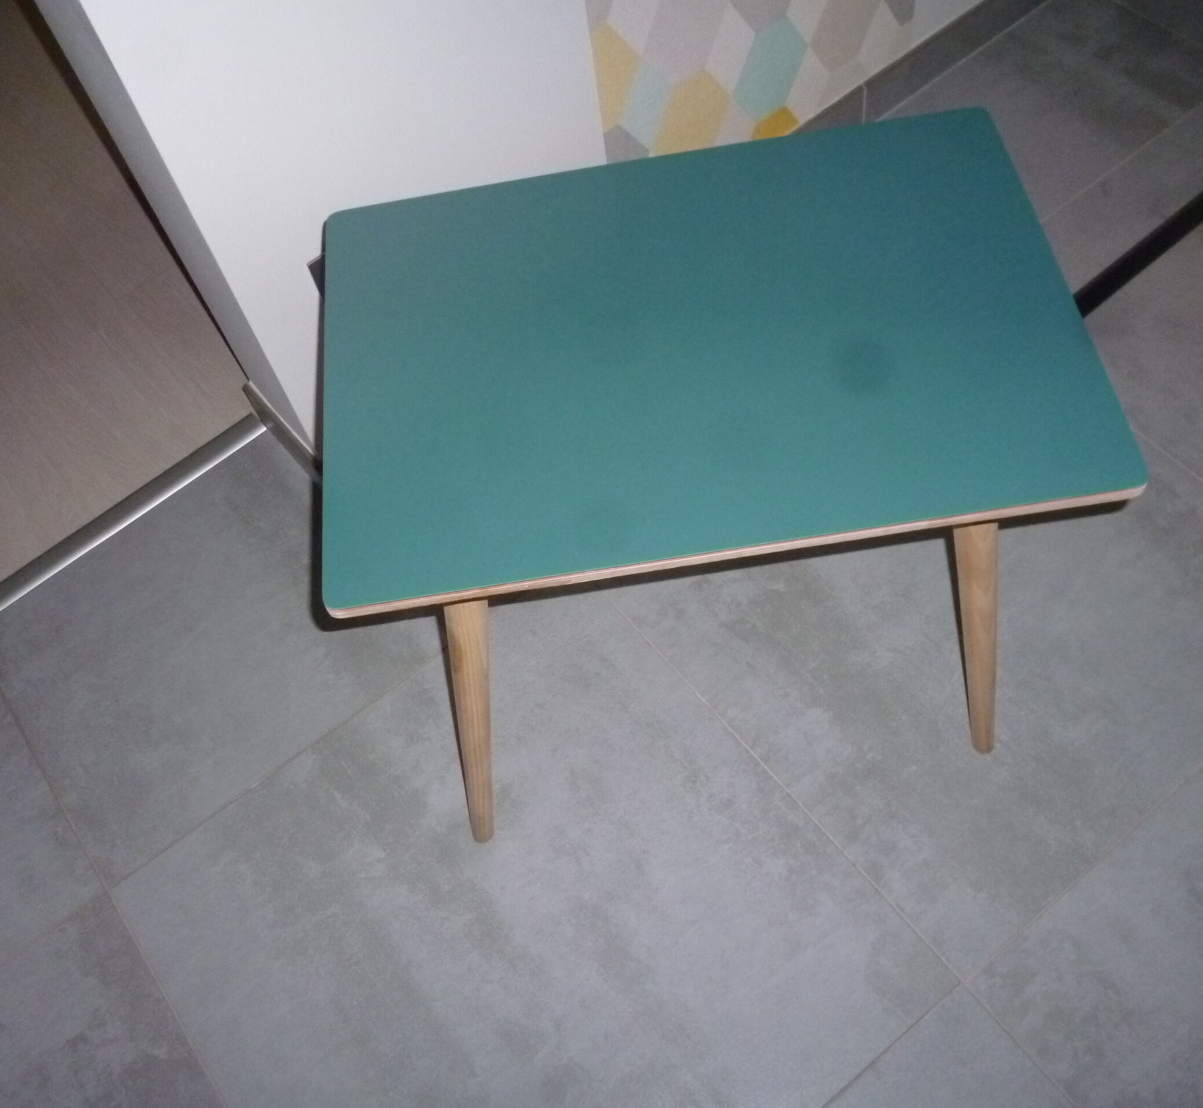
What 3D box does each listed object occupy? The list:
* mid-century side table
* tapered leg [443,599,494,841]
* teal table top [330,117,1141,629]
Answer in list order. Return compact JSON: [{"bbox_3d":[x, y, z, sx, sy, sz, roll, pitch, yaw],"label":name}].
[{"bbox_3d":[0.089,-0.016,1.056,0.533,0.537,0.359,-9,58,2],"label":"mid-century side table"},{"bbox_3d":[-0.108,0.120,1.005,0.035,0.537,0.035,-4,54,-6],"label":"tapered leg"},{"bbox_3d":[0.062,-0.151,0.833,0.516,0.012,0.359,-9,58,2],"label":"teal table top"}]

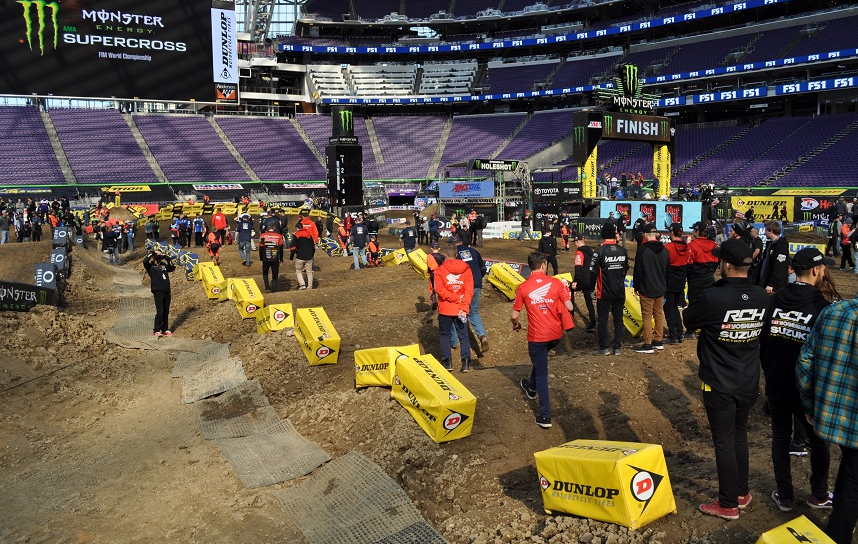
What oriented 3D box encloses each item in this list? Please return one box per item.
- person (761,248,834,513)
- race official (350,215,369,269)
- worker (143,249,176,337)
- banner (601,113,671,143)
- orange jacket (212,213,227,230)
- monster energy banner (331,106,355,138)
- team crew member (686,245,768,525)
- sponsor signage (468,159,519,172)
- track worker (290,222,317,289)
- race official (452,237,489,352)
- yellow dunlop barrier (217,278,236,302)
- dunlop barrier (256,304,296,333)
[{"bbox_3d":[2.478,0.731,4.323,0.500,1.780,0.370,4,7,38],"label":"person"},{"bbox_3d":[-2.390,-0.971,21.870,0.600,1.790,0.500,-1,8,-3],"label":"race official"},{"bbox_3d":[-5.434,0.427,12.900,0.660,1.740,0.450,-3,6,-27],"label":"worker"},{"bbox_3d":[14.985,-10.444,46.572,7.780,1.720,0.400,-7,10,-34],"label":"banner"},{"bbox_3d":[-9.866,-2.380,30.300,0.650,0.780,0.360,-2,6,-13],"label":"orange jacket"},{"bbox_3d":[-6.459,-11.164,48.000,1.200,2.350,1.200,-4,7,-34],"label":"monster energy banner"},{"bbox_3d":[1.927,0.689,4.164,0.530,1.800,0.380,-1,6,2],"label":"team crew member"},{"bbox_3d":[5.351,-8.603,52.017,5.430,0.810,0.400,-9,12,-43],"label":"sponsor signage"},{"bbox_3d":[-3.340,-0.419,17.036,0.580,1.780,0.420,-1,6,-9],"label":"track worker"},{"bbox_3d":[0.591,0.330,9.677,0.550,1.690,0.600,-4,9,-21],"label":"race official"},{"bbox_3d":[-4.544,0.439,14.920,0.425,0.430,0.885,1,-7,-30],"label":"yellow dunlop barrier"},{"bbox_3d":[-2.860,0.894,11.949,0.425,0.430,0.885,-4,-8,-31],"label":"dunlop barrier"}]

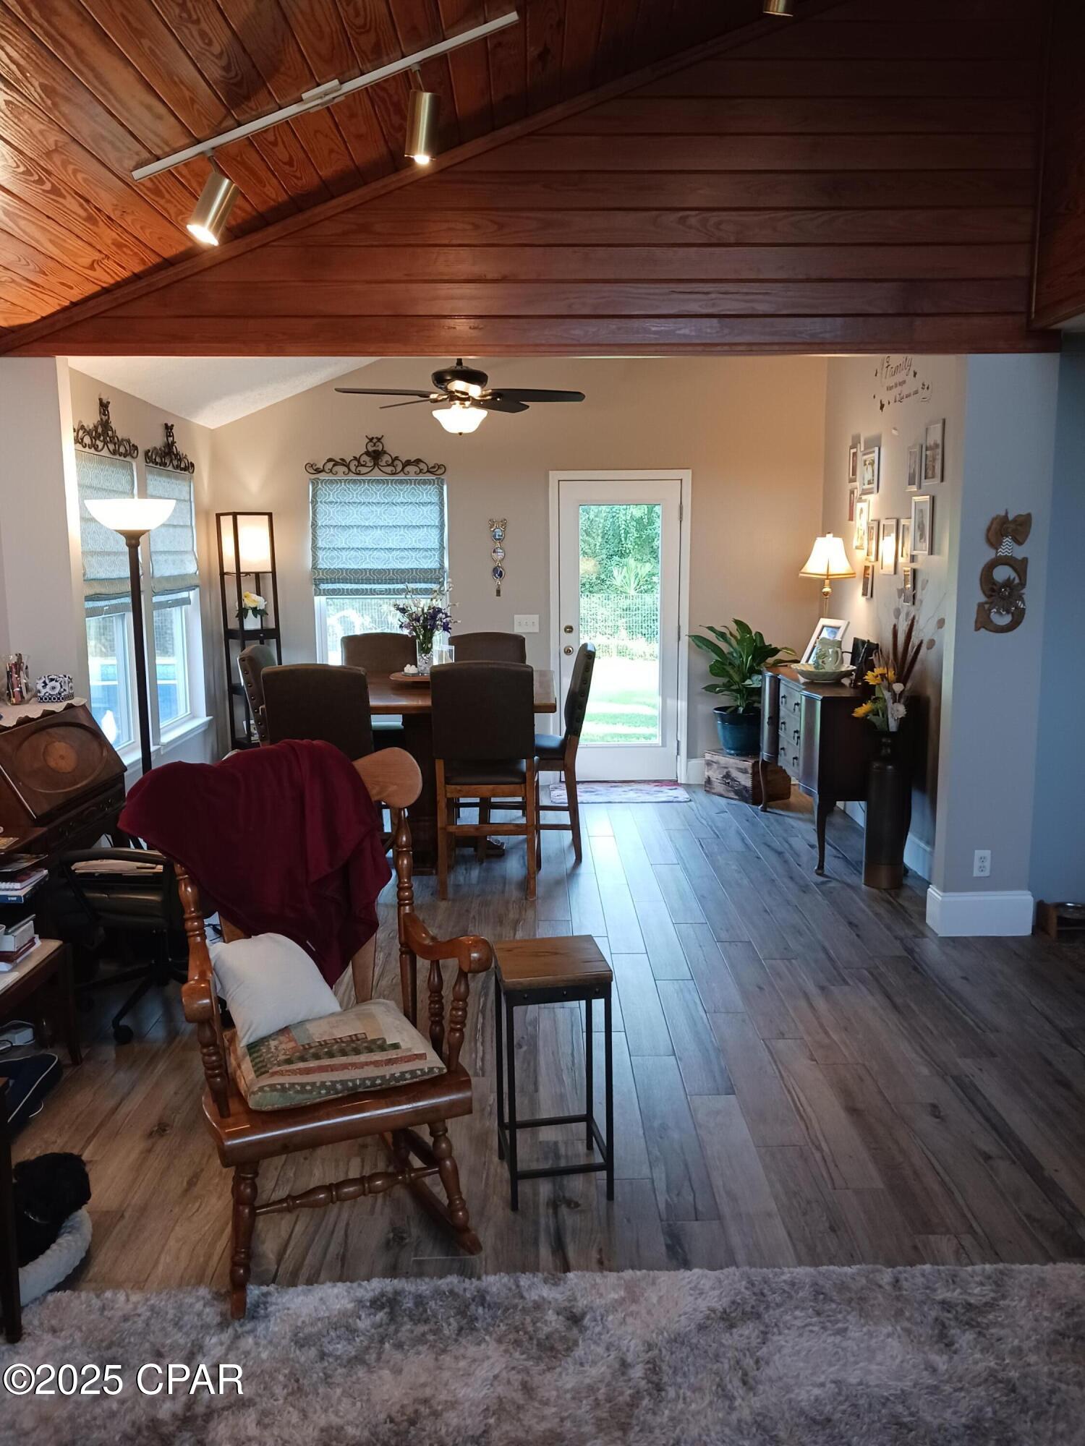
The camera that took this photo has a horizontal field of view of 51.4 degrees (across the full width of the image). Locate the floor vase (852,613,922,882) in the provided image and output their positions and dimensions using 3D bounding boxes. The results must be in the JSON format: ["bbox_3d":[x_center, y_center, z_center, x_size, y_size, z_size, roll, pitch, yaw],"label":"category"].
[{"bbox_3d":[1.624,0.146,5.327,0.280,1.270,0.250,0,9,0],"label":"floor vase"}]

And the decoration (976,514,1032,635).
[{"bbox_3d":[1.821,-0.593,4.453,0.226,0.485,0.055,0,9,0],"label":"decoration"}]

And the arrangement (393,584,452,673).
[{"bbox_3d":[-0.630,-0.492,5.919,0.310,0.485,0.280,0,9,0],"label":"arrangement"}]

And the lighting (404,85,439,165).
[{"bbox_3d":[-0.348,-1.731,3.265,0.099,0.201,0.099,0,8,0],"label":"lighting"}]

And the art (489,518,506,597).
[{"bbox_3d":[-0.296,-1.103,7.528,0.122,0.523,0.030,0,9,0],"label":"art"}]

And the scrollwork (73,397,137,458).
[{"bbox_3d":[-2.146,-1.468,5.530,0.030,0.270,0.920,0,9,0],"label":"scrollwork"}]

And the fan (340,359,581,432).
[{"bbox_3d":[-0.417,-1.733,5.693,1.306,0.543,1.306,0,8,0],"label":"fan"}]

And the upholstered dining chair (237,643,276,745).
[{"bbox_3d":[-1.216,0.155,5.905,0.580,1.110,0.480,0,9,0],"label":"upholstered dining chair"}]

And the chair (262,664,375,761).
[{"bbox_3d":[-0.964,0.247,5.304,0.480,1.110,0.560,1,9,8],"label":"chair"}]

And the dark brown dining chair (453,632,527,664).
[{"bbox_3d":[-0.305,0.049,6.417,0.452,1.085,0.603,0,8,0],"label":"dark brown dining chair"}]

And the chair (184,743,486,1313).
[{"bbox_3d":[-0.532,0.628,2.615,0.663,1.065,0.824,-4,9,-24],"label":"chair"}]

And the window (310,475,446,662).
[{"bbox_3d":[-1.082,-0.840,7.559,0.914,1.598,0.121,0,8,0],"label":"window"}]

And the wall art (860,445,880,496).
[{"bbox_3d":[1.862,-1.430,6.406,0.030,0.261,0.281,0,8,0],"label":"wall art"}]

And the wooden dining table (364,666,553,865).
[{"bbox_3d":[-0.612,0.255,5.926,1.350,0.900,1.400,0,9,0],"label":"wooden dining table"}]

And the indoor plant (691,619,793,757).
[{"bbox_3d":[1.256,-0.223,7.161,0.683,0.874,0.623,0,8,0],"label":"indoor plant"}]

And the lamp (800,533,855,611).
[{"bbox_3d":[1.629,-0.693,6.486,0.315,0.800,0.315,0,9,0],"label":"lamp"}]

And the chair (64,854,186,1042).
[{"bbox_3d":[-1.269,0.521,3.767,0.623,0.945,0.603,0,9,4],"label":"chair"}]

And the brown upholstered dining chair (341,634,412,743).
[{"bbox_3d":[-0.933,0.052,6.569,0.480,1.110,0.560,-1,9,-7],"label":"brown upholstered dining chair"}]

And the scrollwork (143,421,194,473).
[{"bbox_3d":[-2.138,-1.614,6.549,0.035,0.260,0.910,0,9,0],"label":"scrollwork"}]

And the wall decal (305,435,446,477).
[{"bbox_3d":[-1.100,-1.762,7.457,0.917,0.273,0.030,0,9,0],"label":"wall decal"}]

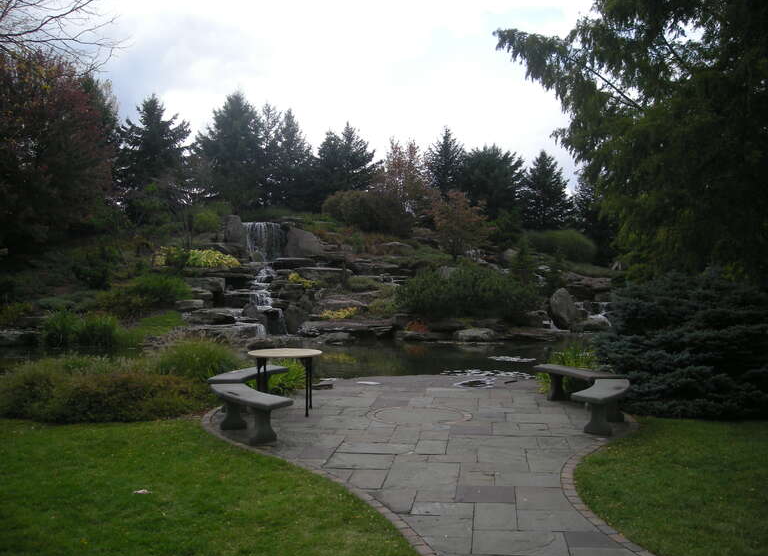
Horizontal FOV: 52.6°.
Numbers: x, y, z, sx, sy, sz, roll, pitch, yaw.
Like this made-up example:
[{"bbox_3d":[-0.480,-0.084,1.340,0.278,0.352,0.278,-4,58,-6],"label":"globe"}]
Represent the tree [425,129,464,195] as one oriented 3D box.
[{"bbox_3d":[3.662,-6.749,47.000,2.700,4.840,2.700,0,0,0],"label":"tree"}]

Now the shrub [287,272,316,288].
[{"bbox_3d":[-2.372,0.073,22.600,0.810,0.470,0.650,0,1,0],"label":"shrub"}]

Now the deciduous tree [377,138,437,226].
[{"bbox_3d":[1.388,-5.468,44.000,3.400,4.870,3.200,0,0,0],"label":"deciduous tree"}]

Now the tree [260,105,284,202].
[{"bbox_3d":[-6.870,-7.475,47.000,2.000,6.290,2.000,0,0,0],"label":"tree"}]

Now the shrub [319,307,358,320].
[{"bbox_3d":[-1.125,0.878,19.200,0.990,0.350,0.650,0,1,0],"label":"shrub"}]

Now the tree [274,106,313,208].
[{"bbox_3d":[-4.196,-5.471,36.000,1.940,4.780,1.940,0,1,0],"label":"tree"}]

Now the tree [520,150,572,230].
[{"bbox_3d":[9.567,-5.184,46.000,3.200,4.740,3.100,0,0,0],"label":"tree"}]

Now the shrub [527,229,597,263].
[{"bbox_3d":[7.772,-1.423,34.000,3.065,1.489,2.500,0,0,0],"label":"shrub"}]

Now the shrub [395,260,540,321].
[{"bbox_3d":[2.183,0.353,20.300,3.640,1.620,2.900,0,1,0],"label":"shrub"}]

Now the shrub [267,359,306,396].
[{"bbox_3d":[-1.408,1.394,11.100,0.620,0.490,0.580,0,0,0],"label":"shrub"}]

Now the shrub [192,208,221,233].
[{"bbox_3d":[-8.001,-2.592,35.000,1.260,1.080,1.200,0,0,0],"label":"shrub"}]

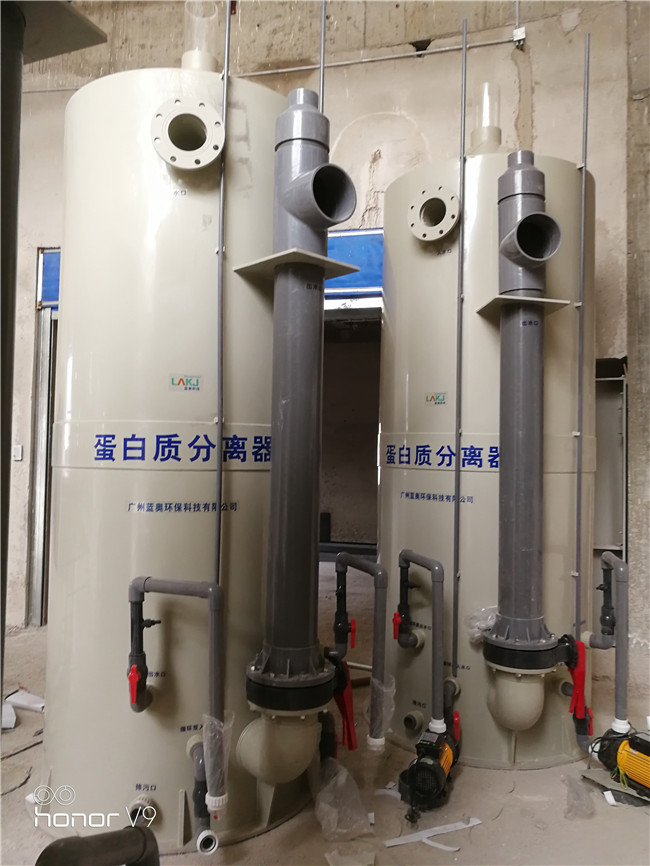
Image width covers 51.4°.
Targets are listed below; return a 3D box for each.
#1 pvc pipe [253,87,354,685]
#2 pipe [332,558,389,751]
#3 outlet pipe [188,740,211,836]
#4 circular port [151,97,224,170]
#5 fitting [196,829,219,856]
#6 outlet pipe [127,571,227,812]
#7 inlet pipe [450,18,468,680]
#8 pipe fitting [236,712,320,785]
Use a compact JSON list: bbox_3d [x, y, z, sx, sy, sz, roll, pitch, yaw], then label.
[{"bbox_3d":[-0.092,-0.173,2.622,0.353,2.380,0.382,3,-2,-41],"label":"pvc pipe"},{"bbox_3d":[0.123,0.948,3.051,0.157,0.782,0.460,2,-2,-29],"label":"pipe"},{"bbox_3d":[-0.459,1.302,2.491,0.083,0.324,0.118,2,-2,-15],"label":"outlet pipe"},{"bbox_3d":[-0.524,-1.135,2.613,0.281,0.281,0.127,1,-2,-8],"label":"circular port"},{"bbox_3d":[-0.417,1.448,2.389,0.081,0.083,0.059,2,-2,-22],"label":"fitting"},{"bbox_3d":[-0.536,0.926,2.469,0.420,0.799,0.172,1,-2,19],"label":"outlet pipe"},{"bbox_3d":[0.679,-0.450,3.386,0.022,3.317,0.022,0,-2,24],"label":"inlet pipe"},{"bbox_3d":[-0.162,1.180,2.632,0.235,0.326,0.328,3,-2,-41],"label":"pipe fitting"}]

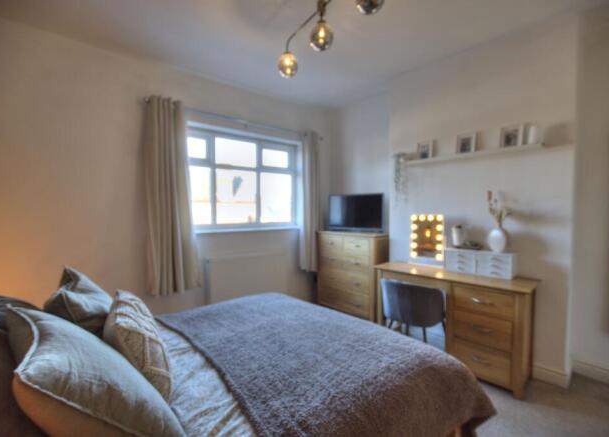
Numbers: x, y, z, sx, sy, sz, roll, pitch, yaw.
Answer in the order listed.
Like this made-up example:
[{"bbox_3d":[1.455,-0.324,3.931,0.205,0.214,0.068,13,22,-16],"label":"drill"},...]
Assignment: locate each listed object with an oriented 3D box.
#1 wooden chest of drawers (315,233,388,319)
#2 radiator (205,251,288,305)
[{"bbox_3d":[0.647,0.699,3.640,0.420,1.010,0.950,-2,3,-43],"label":"wooden chest of drawers"},{"bbox_3d":[-0.576,0.703,2.891,0.870,0.620,0.100,-1,2,-34],"label":"radiator"}]

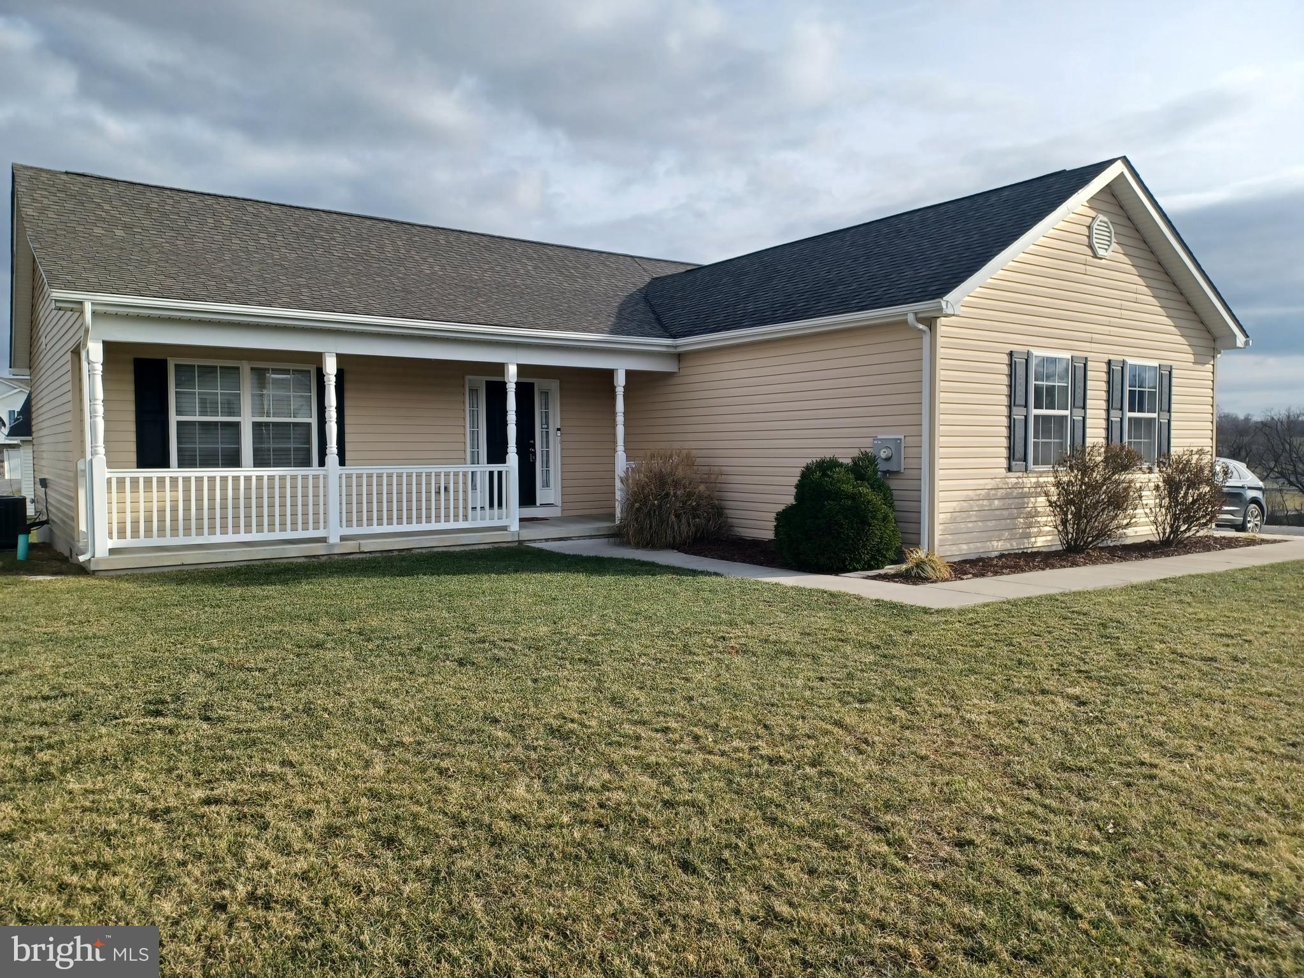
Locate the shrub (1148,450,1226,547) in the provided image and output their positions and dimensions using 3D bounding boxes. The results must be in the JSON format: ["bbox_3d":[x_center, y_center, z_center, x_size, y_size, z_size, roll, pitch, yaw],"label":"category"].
[{"bbox_3d":[7.603,0.075,13.398,1.097,1.264,1.097,-2,3,-36],"label":"shrub"}]

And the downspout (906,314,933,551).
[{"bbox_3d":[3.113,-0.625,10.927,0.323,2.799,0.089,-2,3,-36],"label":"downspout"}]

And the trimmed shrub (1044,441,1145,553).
[{"bbox_3d":[5.654,0.106,12.028,1.212,1.343,1.212,-2,3,-36],"label":"trimmed shrub"}]

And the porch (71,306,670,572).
[{"bbox_3d":[-3.318,-0.647,13.150,8.028,2.799,1.806,-2,3,-36],"label":"porch"}]

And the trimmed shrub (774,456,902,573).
[{"bbox_3d":[2.190,0.272,11.093,1.455,1.274,1.455,0,2,0],"label":"trimmed shrub"}]

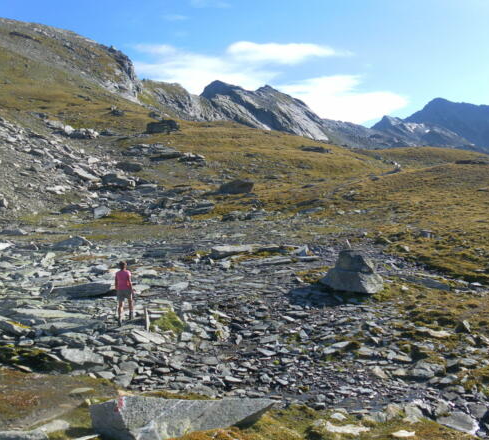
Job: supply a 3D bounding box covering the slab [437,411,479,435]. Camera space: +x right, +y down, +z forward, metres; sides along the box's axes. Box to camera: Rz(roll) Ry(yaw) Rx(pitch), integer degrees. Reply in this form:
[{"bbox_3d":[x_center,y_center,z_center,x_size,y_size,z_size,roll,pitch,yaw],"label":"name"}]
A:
[{"bbox_3d":[2.705,2.559,7.500,0.520,0.170,0.380,0,1,0],"label":"slab"}]

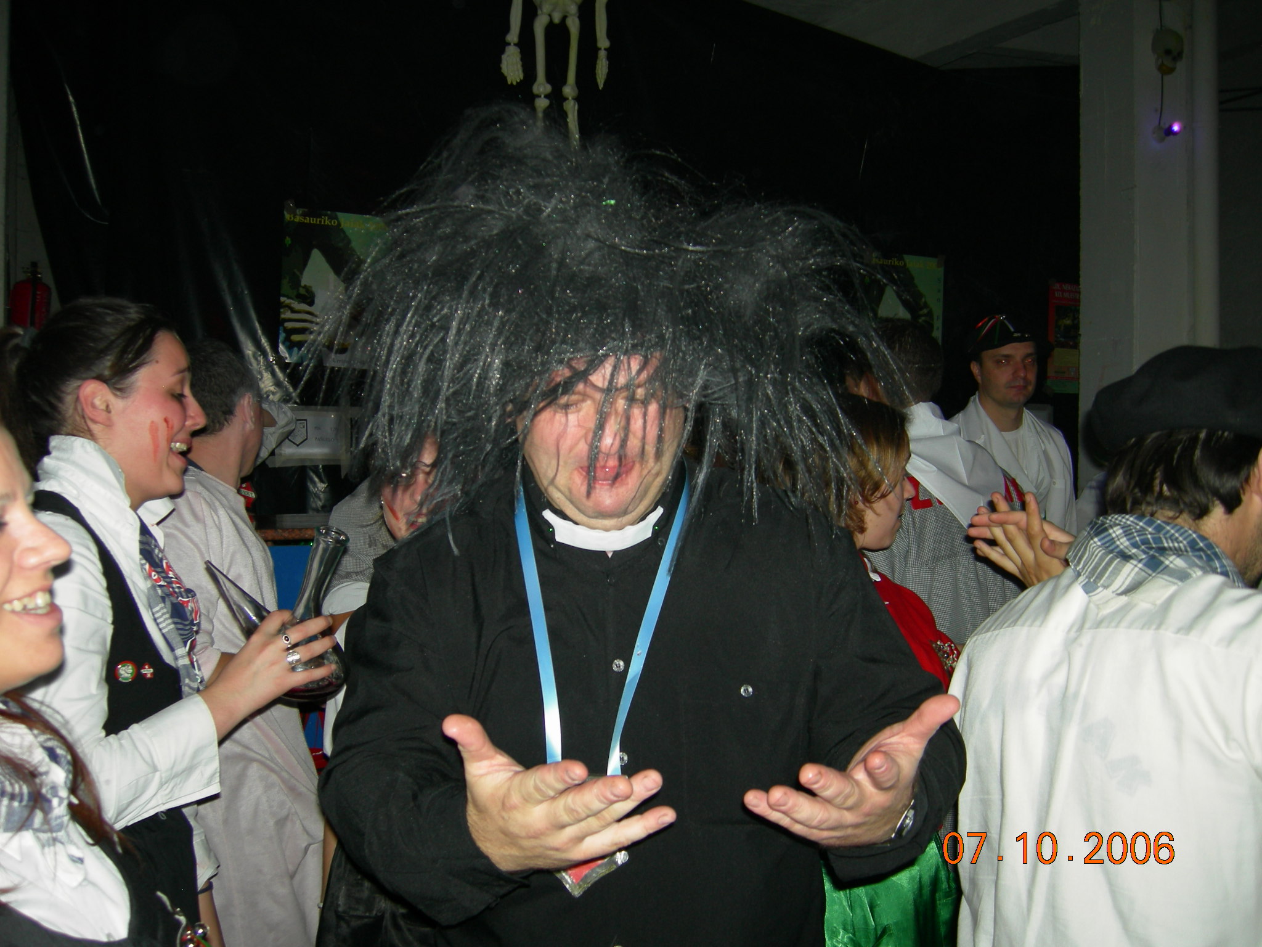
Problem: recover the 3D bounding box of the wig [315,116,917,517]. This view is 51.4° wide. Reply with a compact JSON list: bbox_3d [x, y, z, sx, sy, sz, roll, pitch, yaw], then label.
[{"bbox_3d":[-0.024,-0.158,1.310,0.580,0.400,0.450,0,10,-2],"label":"wig"}]

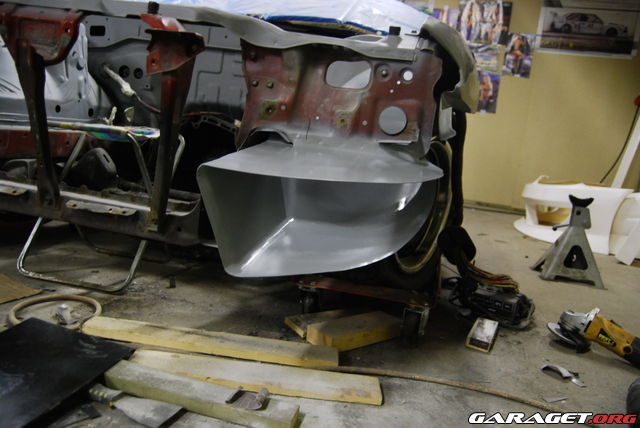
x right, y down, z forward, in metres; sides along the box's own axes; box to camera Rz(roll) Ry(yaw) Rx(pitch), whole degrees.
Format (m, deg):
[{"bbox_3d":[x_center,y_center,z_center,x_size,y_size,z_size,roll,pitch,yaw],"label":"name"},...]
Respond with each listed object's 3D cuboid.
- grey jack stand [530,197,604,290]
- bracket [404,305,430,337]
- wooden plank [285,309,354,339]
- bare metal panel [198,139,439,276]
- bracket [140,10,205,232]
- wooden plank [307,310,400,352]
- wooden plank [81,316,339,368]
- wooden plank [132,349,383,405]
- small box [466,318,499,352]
[{"bbox_3d":[0.973,0.097,1.846,0.215,0.310,0.185,8,9,19],"label":"grey jack stand"},{"bbox_3d":[0.221,0.242,1.090,0.055,0.070,0.055,8,8,15],"label":"bracket"},{"bbox_3d":[0.032,0.257,1.141,0.210,0.015,0.092,1,9,-30],"label":"wooden plank"},{"bbox_3d":[0.005,-0.019,0.941,0.438,0.240,0.272,8,8,15],"label":"bare metal panel"},{"bbox_3d":[-0.341,-0.216,1.139,0.130,0.500,0.095,8,8,15],"label":"bracket"},{"bbox_3d":[0.085,0.262,1.077,0.220,0.034,0.080,-1,11,-39],"label":"wooden plank"},{"bbox_3d":[-0.219,0.257,0.971,0.520,0.016,0.062,6,8,4],"label":"wooden plank"},{"bbox_3d":[-0.117,0.284,0.843,0.450,0.018,0.068,6,8,2],"label":"wooden plank"},{"bbox_3d":[0.393,0.288,1.155,0.052,0.019,0.165,9,9,25],"label":"small box"}]

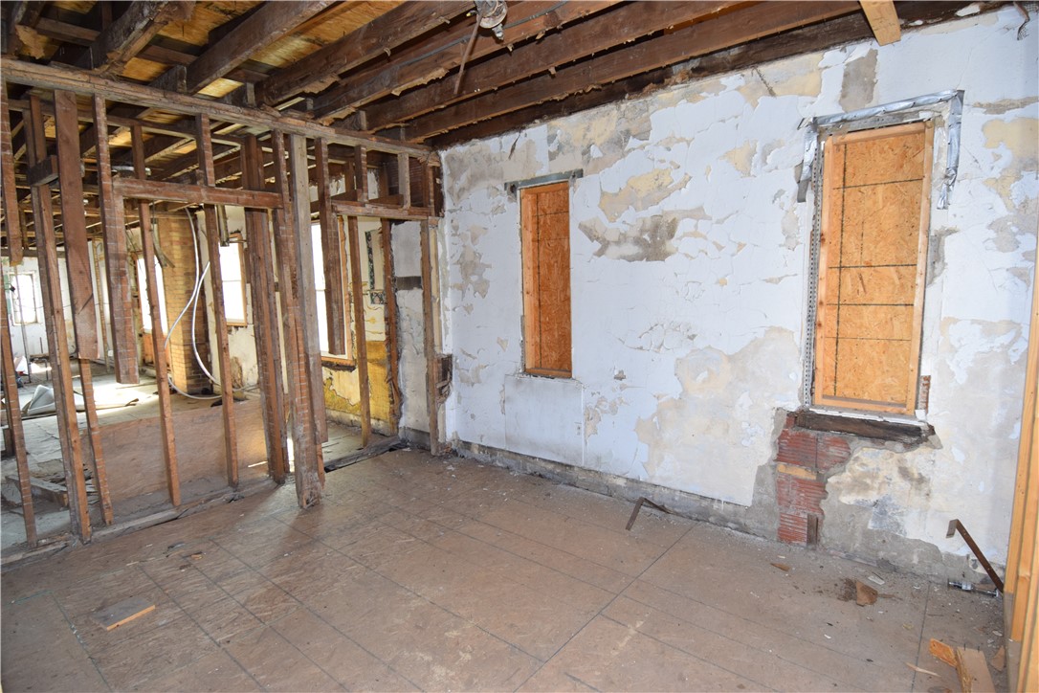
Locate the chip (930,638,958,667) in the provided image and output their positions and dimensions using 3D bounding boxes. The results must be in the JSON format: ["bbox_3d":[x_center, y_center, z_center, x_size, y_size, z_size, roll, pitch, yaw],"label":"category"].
[{"bbox_3d":[1.805,1.301,2.213,0.092,0.016,0.145,5,9,42],"label":"chip"}]

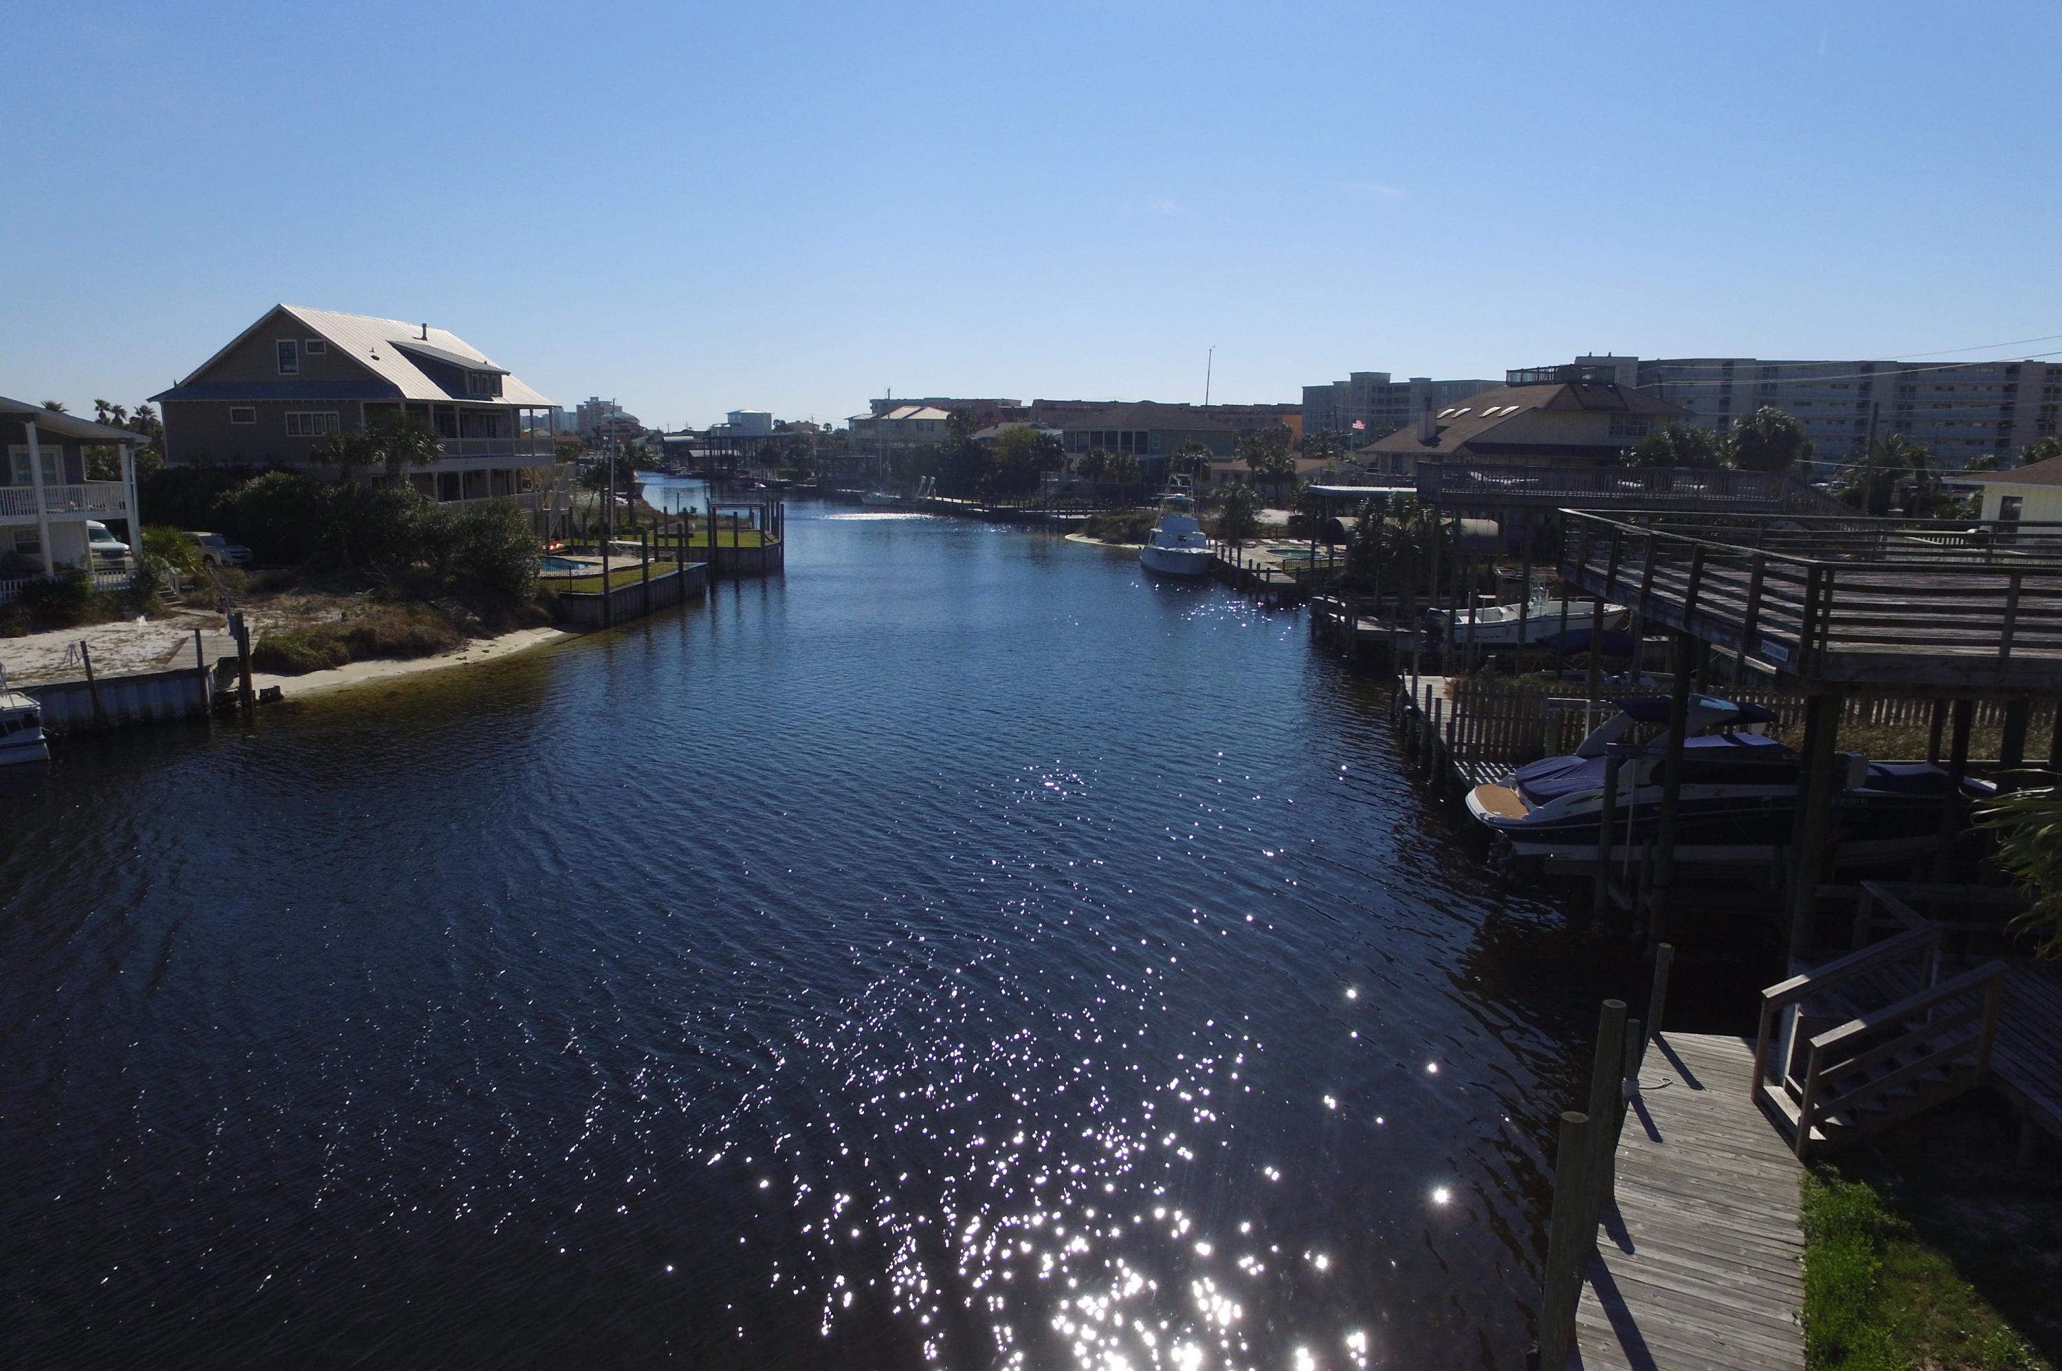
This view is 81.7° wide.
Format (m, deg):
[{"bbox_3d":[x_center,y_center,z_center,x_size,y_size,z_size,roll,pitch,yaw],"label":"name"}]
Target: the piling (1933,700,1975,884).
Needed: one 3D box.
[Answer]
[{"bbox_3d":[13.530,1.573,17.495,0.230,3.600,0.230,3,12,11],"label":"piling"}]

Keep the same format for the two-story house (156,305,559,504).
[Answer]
[{"bbox_3d":[-34.124,-13.213,62.408,13.000,11.331,13.800,2,12,8],"label":"two-story house"}]

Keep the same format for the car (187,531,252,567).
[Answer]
[{"bbox_3d":[-37.448,-6.163,53.511,4.600,1.700,1.850,3,12,11],"label":"car"}]

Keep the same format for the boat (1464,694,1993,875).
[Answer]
[{"bbox_3d":[10.607,1.581,18.518,7.700,2.750,2.550,2,12,8],"label":"boat"}]

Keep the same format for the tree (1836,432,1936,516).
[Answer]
[{"bbox_3d":[44.191,-10.215,62.134,4.900,5.800,4.900,1,12,0],"label":"tree"}]

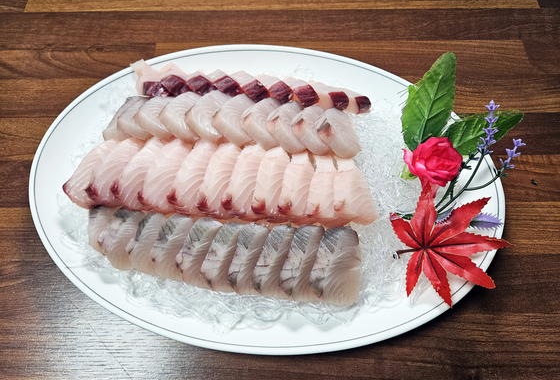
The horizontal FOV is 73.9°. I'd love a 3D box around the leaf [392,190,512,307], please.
[{"bbox_3d":[0.126,0.038,0.271,0.089,0.018,0.092,-1,67,0],"label":"leaf"}]

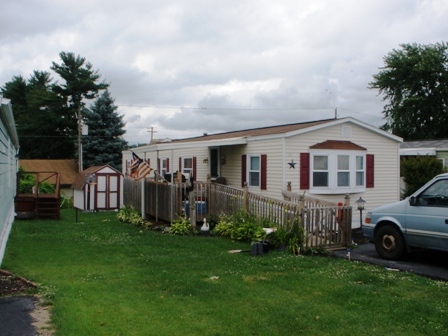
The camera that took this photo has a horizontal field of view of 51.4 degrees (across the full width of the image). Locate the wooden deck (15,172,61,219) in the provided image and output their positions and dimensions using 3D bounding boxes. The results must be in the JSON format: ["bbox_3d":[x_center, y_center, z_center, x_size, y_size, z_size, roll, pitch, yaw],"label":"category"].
[{"bbox_3d":[-6.869,0.981,17.148,1.600,1.620,2.200,0,1,-23],"label":"wooden deck"}]

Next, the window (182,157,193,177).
[{"bbox_3d":[-1.478,0.033,18.632,0.100,0.950,1.000,0,1,-29],"label":"window"}]

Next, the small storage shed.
[{"bbox_3d":[-5.593,0.847,20.900,1.780,2.010,1.950,0,1,-29],"label":"small storage shed"}]

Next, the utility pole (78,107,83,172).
[{"bbox_3d":[-11.989,-1.359,38.991,0.300,7.770,0.300,0,1,-29],"label":"utility pole"}]

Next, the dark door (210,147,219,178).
[{"bbox_3d":[-0.361,-0.189,16.590,0.100,1.060,0.620,0,1,-29],"label":"dark door"}]

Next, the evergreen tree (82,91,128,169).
[{"bbox_3d":[-10.462,-2.051,40.984,4.300,9.540,4.300,0,1,-14],"label":"evergreen tree"}]

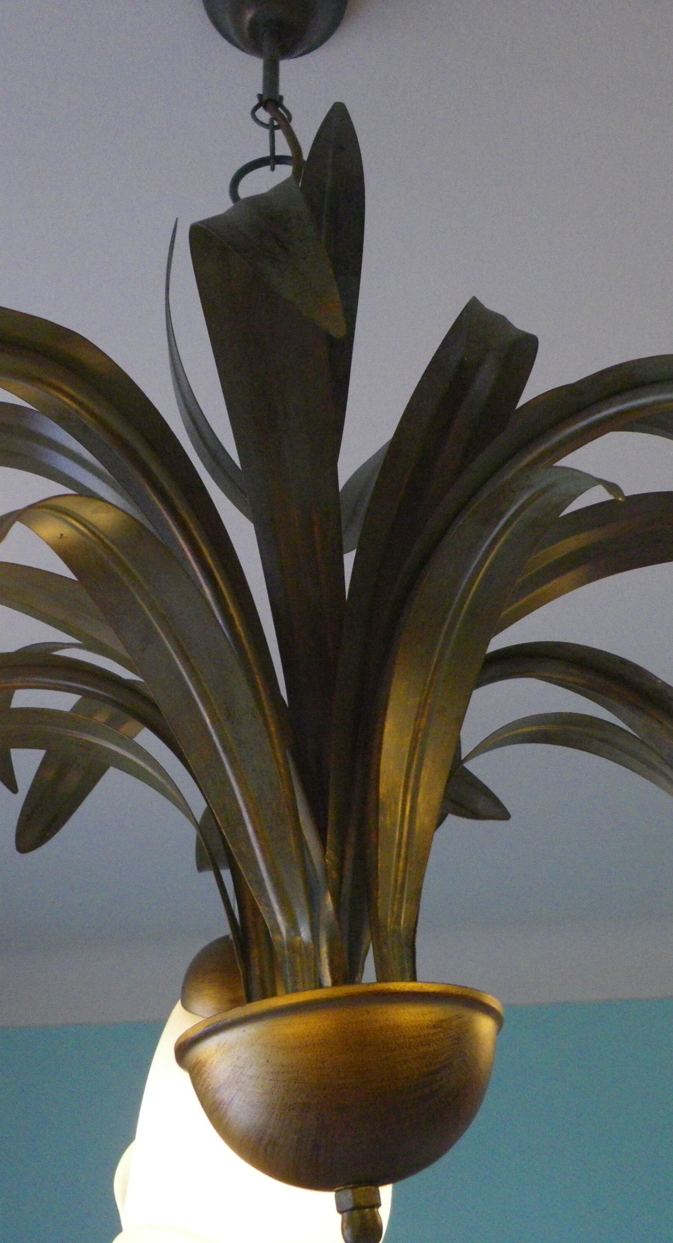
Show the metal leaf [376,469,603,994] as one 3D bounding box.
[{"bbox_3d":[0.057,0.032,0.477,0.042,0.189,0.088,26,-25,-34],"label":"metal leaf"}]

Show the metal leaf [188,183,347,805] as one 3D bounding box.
[{"bbox_3d":[-0.016,-0.033,0.491,0.051,0.348,0.082,-7,-17,2],"label":"metal leaf"}]

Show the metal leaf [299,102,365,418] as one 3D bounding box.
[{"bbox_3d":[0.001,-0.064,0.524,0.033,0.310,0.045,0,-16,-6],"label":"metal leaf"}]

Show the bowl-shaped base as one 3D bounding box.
[{"bbox_3d":[0.003,0.169,0.461,0.116,0.050,0.116,-5,-37,0],"label":"bowl-shaped base"}]

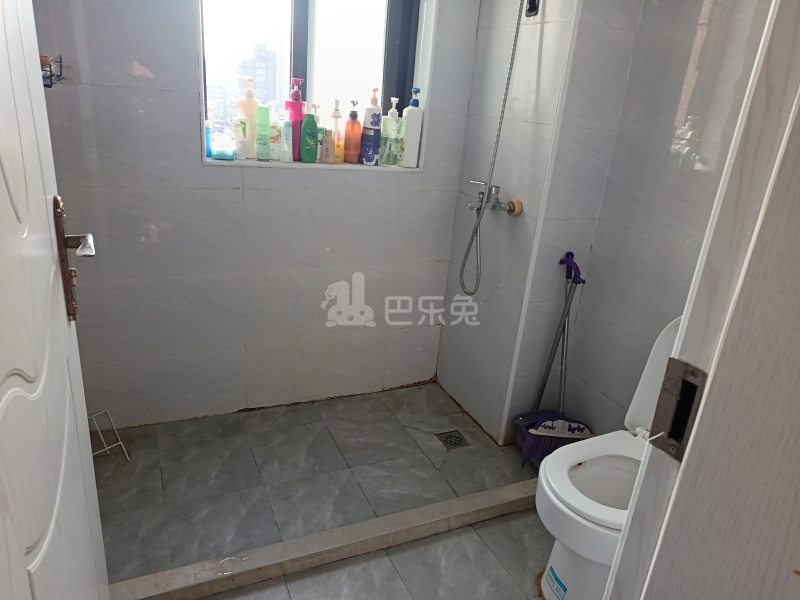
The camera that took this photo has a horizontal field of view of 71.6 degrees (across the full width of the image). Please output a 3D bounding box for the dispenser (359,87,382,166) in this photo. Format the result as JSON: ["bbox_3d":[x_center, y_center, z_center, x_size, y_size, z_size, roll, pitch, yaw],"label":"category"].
[{"bbox_3d":[-0.106,-0.645,2.078,0.082,0.277,0.062,0,21,-14],"label":"dispenser"}]

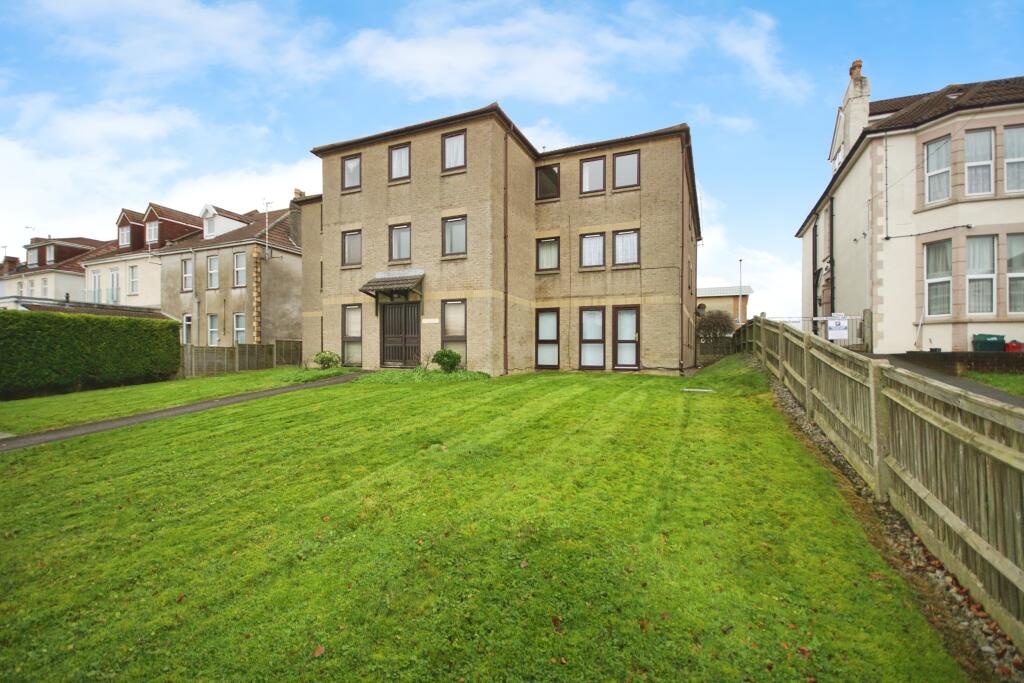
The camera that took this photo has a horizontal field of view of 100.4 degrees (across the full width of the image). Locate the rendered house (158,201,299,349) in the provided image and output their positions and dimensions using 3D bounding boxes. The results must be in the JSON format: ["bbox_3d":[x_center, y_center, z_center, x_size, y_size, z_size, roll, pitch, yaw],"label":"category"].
[{"bbox_3d":[-14.090,-3.520,26.290,8.160,9.350,9.500,0,0,23],"label":"rendered house"}]

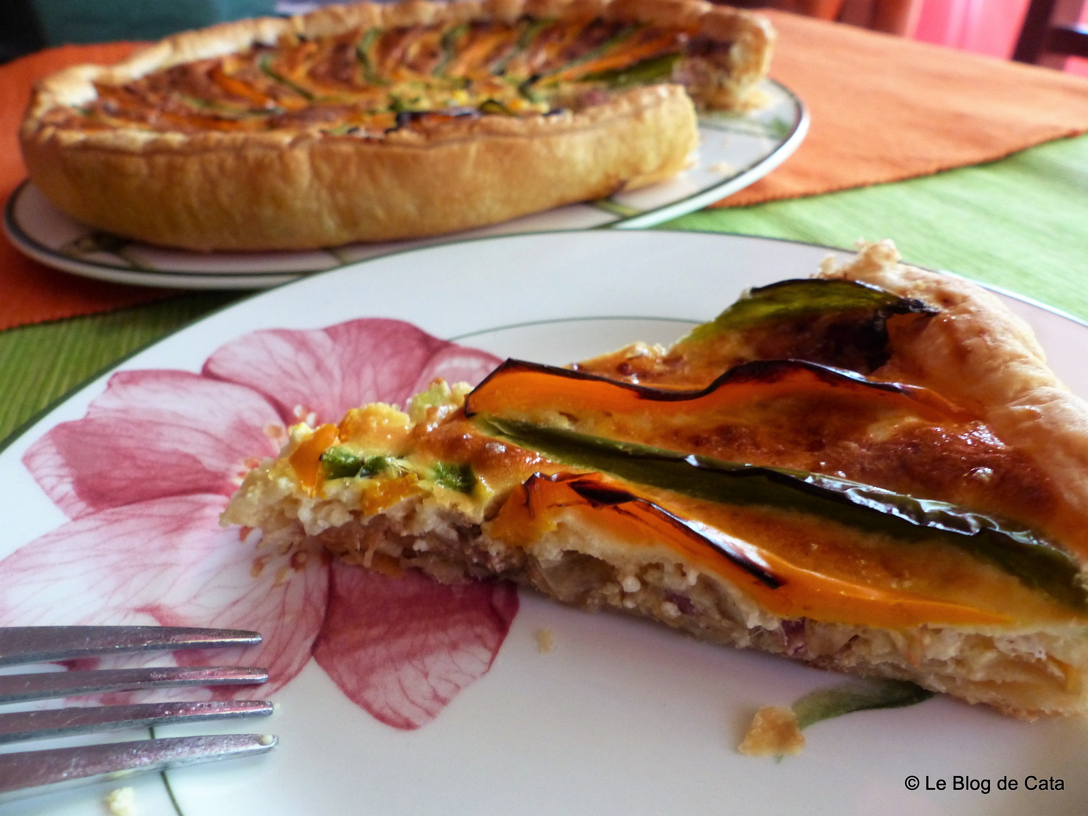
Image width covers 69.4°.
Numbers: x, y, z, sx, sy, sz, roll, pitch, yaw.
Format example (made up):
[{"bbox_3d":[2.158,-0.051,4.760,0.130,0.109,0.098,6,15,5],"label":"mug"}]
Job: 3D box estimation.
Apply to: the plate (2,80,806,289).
[{"bbox_3d":[-0.055,-0.118,0.349,0.324,0.021,0.324,-4,33,3],"label":"plate"}]

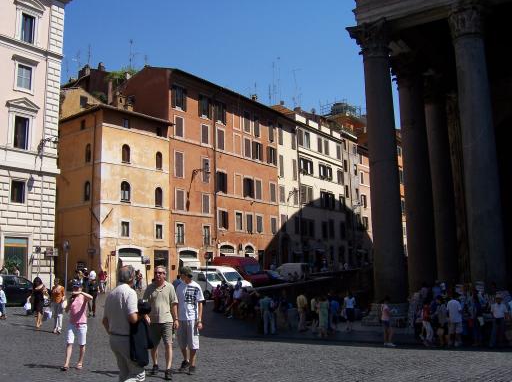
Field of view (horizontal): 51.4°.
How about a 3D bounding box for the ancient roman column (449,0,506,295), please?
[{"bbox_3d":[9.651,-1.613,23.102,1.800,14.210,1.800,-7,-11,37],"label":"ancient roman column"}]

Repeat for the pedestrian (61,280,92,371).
[{"bbox_3d":[-3.225,2.395,9.591,0.560,1.580,0.450,-3,-9,11],"label":"pedestrian"}]

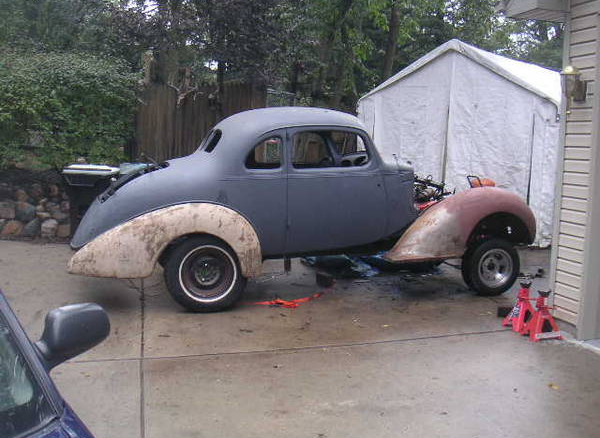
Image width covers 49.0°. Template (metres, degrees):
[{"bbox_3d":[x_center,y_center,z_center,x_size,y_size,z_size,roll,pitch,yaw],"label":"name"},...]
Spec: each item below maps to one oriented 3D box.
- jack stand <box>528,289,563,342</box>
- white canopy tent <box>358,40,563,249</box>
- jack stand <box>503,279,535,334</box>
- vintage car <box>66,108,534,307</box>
[{"bbox_3d":[1.936,0.740,5.203,0.235,0.375,0.230,-1,6,-10],"label":"jack stand"},{"bbox_3d":[3.985,-1.487,12.638,3.200,2.967,6.100,7,9,34],"label":"white canopy tent"},{"bbox_3d":[1.829,0.718,5.403,0.235,0.375,0.230,-1,6,-8],"label":"jack stand"},{"bbox_3d":[0.020,-0.202,6.882,4.508,1.870,1.780,-1,6,-14],"label":"vintage car"}]

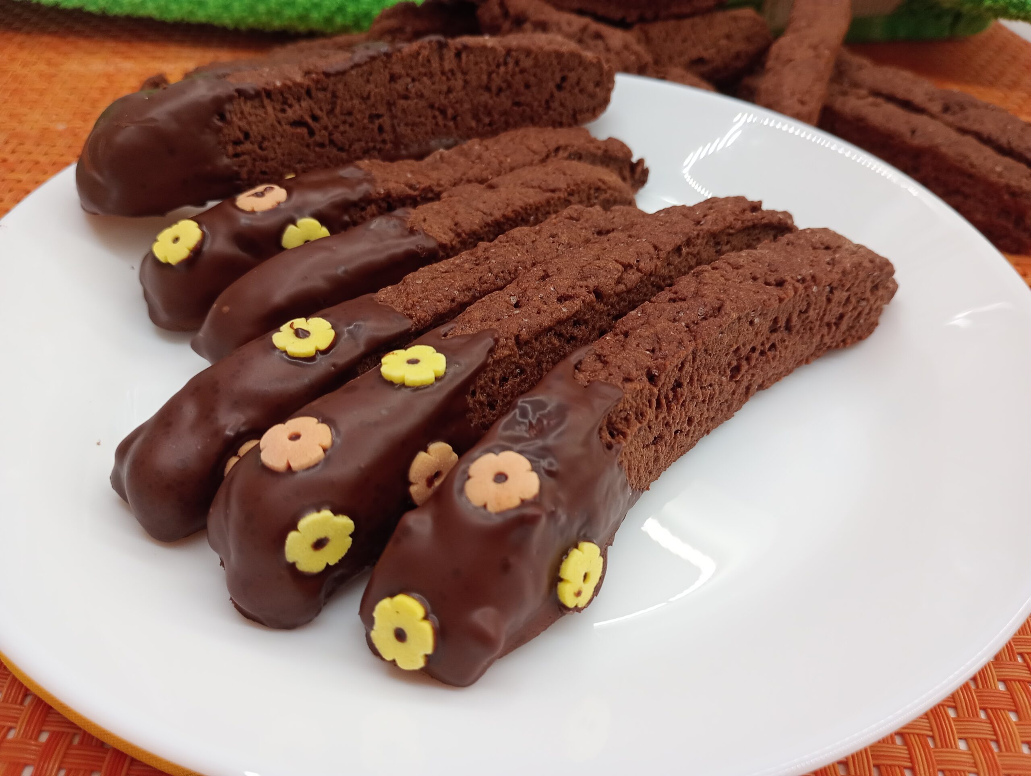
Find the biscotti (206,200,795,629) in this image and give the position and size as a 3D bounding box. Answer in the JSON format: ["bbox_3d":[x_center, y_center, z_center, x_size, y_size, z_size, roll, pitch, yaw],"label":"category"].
[{"bbox_3d":[0.007,-0.005,0.151,0.120,0.028,0.018,-31,53,-31],"label":"biscotti"}]

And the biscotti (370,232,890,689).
[{"bbox_3d":[0.029,0.001,0.146,0.020,0.026,0.118,35,52,30],"label":"biscotti"}]

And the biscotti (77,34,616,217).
[{"bbox_3d":[-0.035,-0.069,0.205,0.128,0.026,0.018,-16,46,-20],"label":"biscotti"}]

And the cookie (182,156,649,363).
[{"bbox_3d":[-0.018,-0.029,0.180,0.098,0.023,0.016,-19,47,-22],"label":"cookie"}]

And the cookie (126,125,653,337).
[{"bbox_3d":[-0.021,-0.040,0.191,0.115,0.024,0.016,-19,47,-22],"label":"cookie"}]

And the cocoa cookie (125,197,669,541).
[{"bbox_3d":[-0.017,-0.008,0.155,0.105,0.025,0.016,-27,51,-29],"label":"cocoa cookie"}]

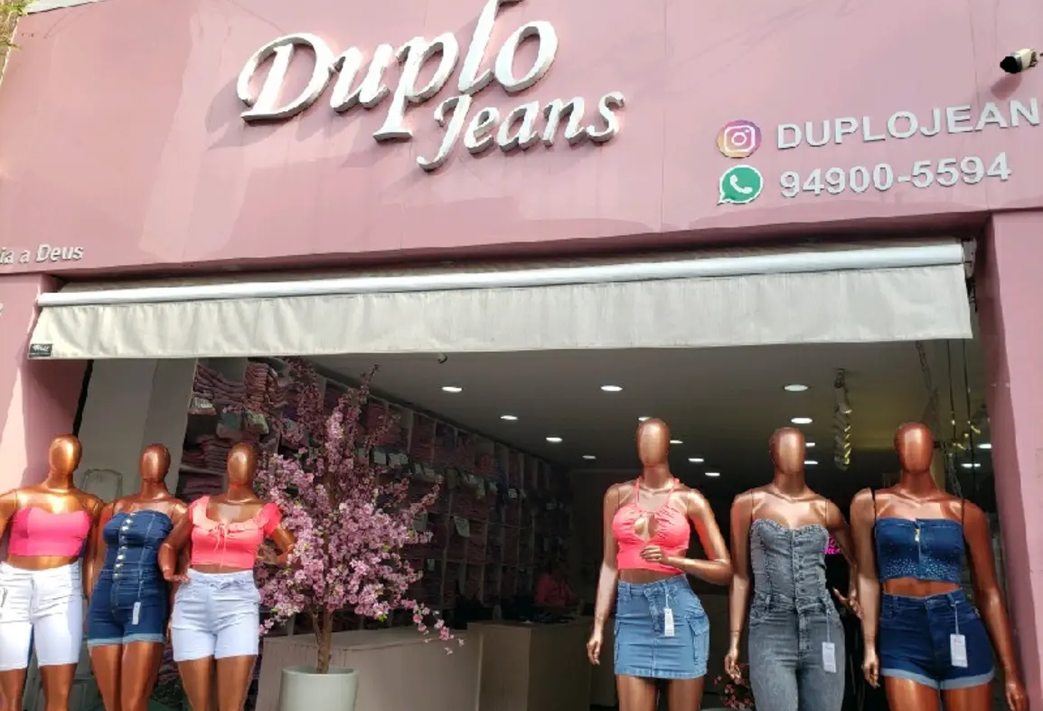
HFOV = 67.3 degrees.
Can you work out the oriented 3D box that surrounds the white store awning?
[{"bbox_3d":[-0.471,-0.220,3.932,4.839,0.456,0.300,-1,-13,17],"label":"white store awning"}]

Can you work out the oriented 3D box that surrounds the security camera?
[{"bbox_3d":[2.018,-1.189,3.171,0.140,0.075,0.075,-22,-5,-18],"label":"security camera"}]

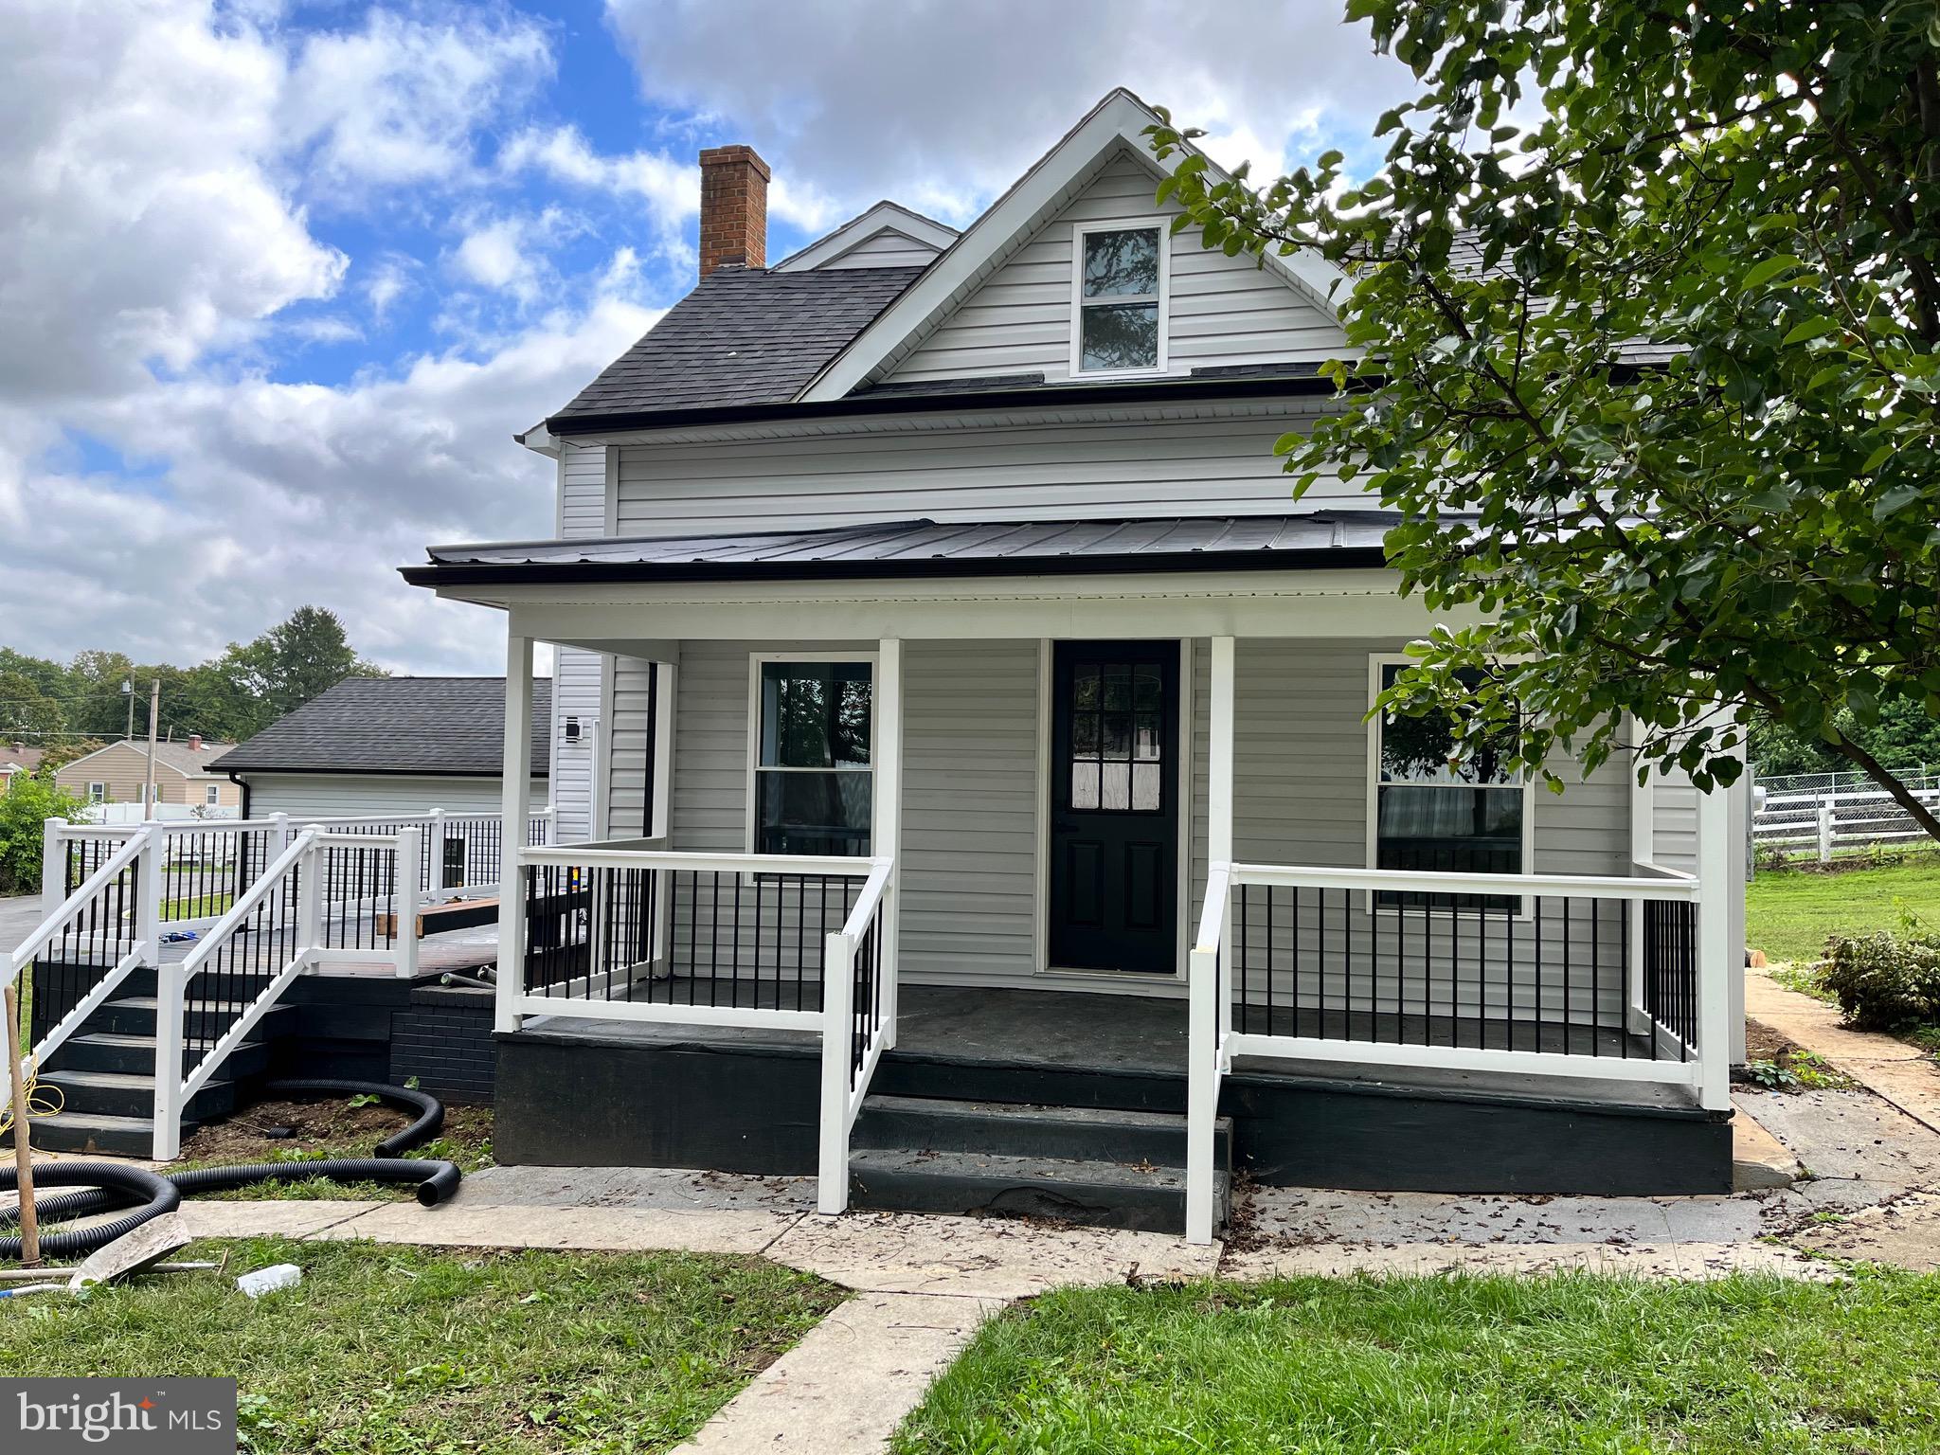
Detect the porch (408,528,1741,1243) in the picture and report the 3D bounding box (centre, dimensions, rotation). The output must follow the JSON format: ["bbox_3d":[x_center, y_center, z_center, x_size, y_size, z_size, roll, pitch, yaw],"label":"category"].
[{"bbox_3d":[0.601,0.416,7.611,6.460,3.610,2.890,0,-3,14],"label":"porch"}]

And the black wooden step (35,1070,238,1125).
[{"bbox_3d":[-5.348,2.337,9.230,1.355,0.203,0.290,0,-3,14],"label":"black wooden step"}]

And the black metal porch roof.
[{"bbox_3d":[0.641,-0.994,7.736,6.460,0.780,2.770,0,-3,14],"label":"black metal porch roof"}]

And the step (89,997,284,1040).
[{"bbox_3d":[-5.200,1.960,9.801,1.355,0.203,0.290,0,-3,14],"label":"step"}]

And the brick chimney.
[{"bbox_3d":[-2.006,-4.285,12.422,0.460,1.160,0.450,0,-3,14],"label":"brick chimney"}]

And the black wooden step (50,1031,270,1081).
[{"bbox_3d":[-5.274,2.148,9.515,1.355,0.203,0.290,0,-3,14],"label":"black wooden step"}]

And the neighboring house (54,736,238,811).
[{"bbox_3d":[-44.645,3.420,83.975,8.000,4.700,12.500,1,-3,8],"label":"neighboring house"}]

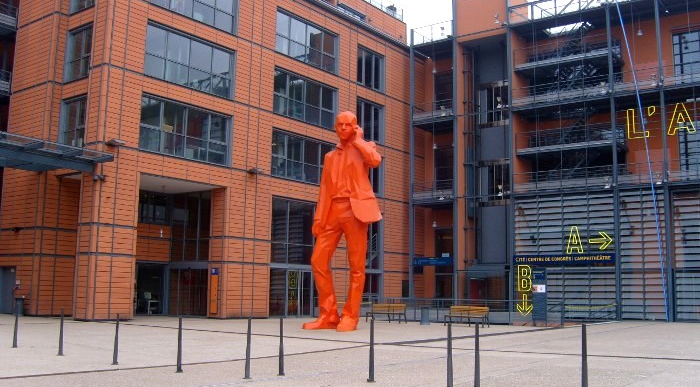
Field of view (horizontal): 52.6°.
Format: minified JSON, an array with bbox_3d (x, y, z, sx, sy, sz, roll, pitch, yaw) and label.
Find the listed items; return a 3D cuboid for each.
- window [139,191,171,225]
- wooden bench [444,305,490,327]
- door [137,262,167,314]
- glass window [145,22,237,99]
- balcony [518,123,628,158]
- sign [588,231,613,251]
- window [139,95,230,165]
[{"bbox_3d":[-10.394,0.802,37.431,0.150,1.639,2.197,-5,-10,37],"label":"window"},{"bbox_3d":[5.087,5.361,30.755,1.900,0.860,0.620,-5,-10,37],"label":"wooden bench"},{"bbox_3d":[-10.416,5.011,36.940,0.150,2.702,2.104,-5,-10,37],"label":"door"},{"bbox_3d":[-7.740,-6.381,34.697,0.250,2.621,5.581,-5,-10,37],"label":"glass window"},{"bbox_3d":[13.454,-3.133,43.480,5.991,1.334,2.000,-5,-10,37],"label":"balcony"},{"bbox_3d":[14.182,2.685,39.987,1.310,1.015,0.100,-5,-10,37],"label":"sign"},{"bbox_3d":[-7.851,-2.946,34.174,0.250,2.655,5.523,-5,-10,37],"label":"window"}]

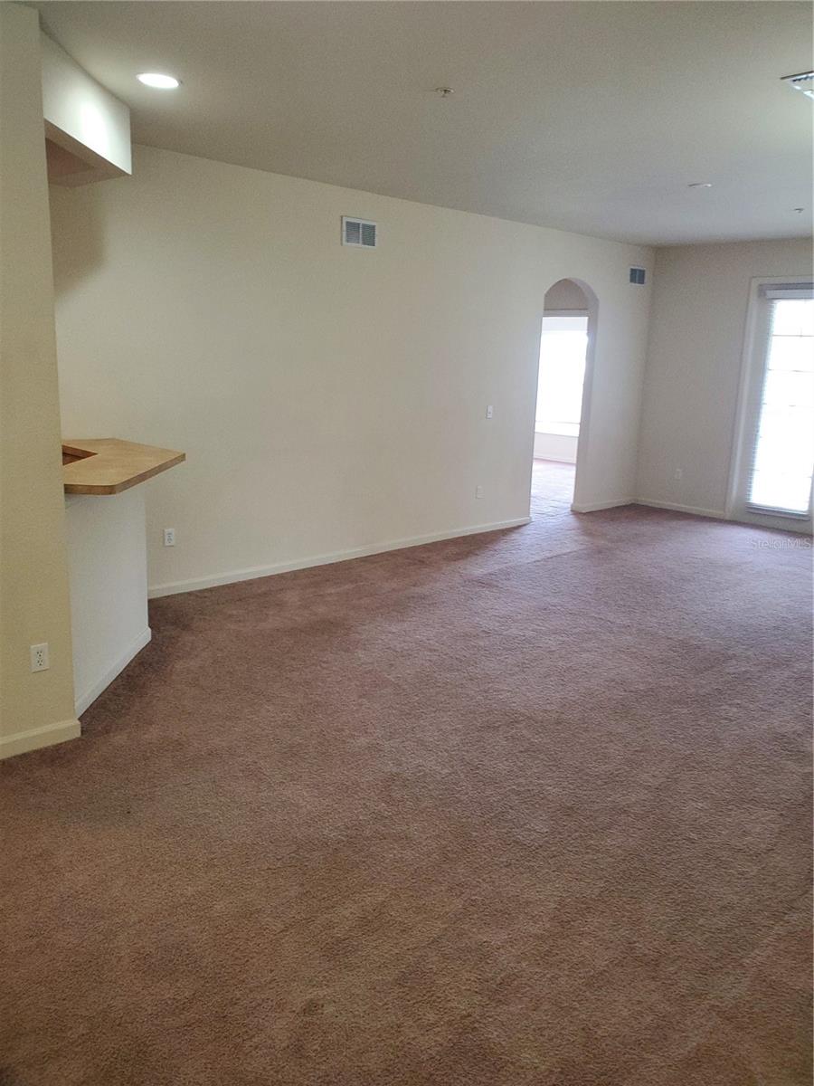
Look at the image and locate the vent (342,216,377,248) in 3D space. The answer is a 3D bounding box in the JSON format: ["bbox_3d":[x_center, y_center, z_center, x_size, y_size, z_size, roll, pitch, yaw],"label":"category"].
[{"bbox_3d":[-0.347,-2.261,5.954,0.330,0.192,0.020,-11,19,-43],"label":"vent"}]

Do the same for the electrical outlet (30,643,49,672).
[{"bbox_3d":[-1.487,0.464,3.298,0.070,0.115,0.010,-11,19,-43],"label":"electrical outlet"}]

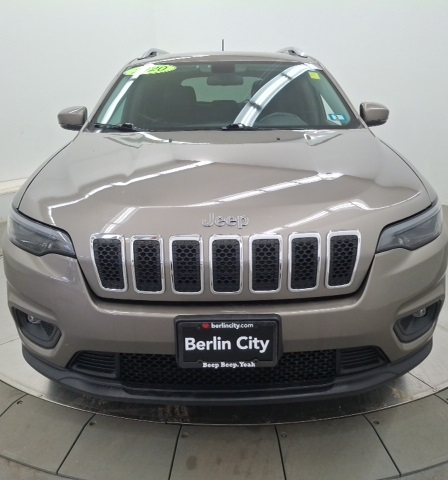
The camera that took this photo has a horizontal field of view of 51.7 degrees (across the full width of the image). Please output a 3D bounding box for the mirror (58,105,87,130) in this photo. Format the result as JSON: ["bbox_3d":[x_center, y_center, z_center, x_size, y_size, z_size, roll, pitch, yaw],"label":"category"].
[{"bbox_3d":[-0.951,-0.773,2.917,0.190,0.155,0.150,-1,17,0],"label":"mirror"}]

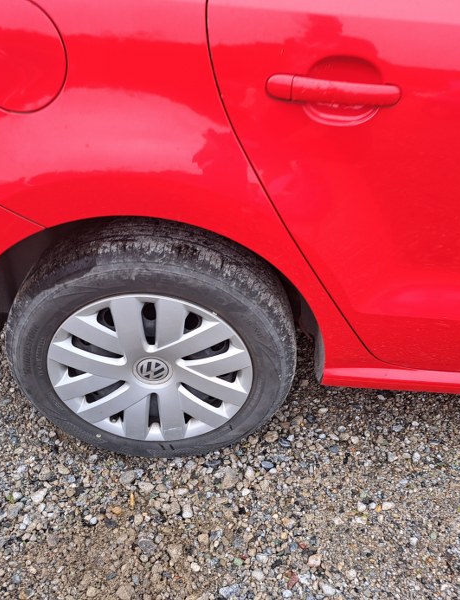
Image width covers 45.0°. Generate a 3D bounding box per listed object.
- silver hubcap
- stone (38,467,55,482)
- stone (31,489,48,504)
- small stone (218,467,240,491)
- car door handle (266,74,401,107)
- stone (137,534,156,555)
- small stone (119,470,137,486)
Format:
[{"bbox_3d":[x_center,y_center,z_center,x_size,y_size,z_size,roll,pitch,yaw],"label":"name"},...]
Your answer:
[{"bbox_3d":[-0.153,0.143,1.109,0.400,0.400,0.050,2,37,-3],"label":"silver hubcap"},{"bbox_3d":[-0.404,0.383,1.224,0.031,0.023,0.030,-6,39,-14],"label":"stone"},{"bbox_3d":[-0.405,0.421,1.192,0.033,0.018,0.024,-30,50,-35],"label":"stone"},{"bbox_3d":[0.000,0.400,1.246,0.037,0.028,0.058,20,40,18],"label":"small stone"},{"bbox_3d":[0.137,-0.281,0.744,0.175,0.031,0.038,3,39,-1],"label":"car door handle"},{"bbox_3d":[-0.167,0.494,1.121,0.037,0.020,0.021,30,46,29],"label":"stone"},{"bbox_3d":[-0.227,0.394,1.229,0.035,0.023,0.030,-23,46,-32],"label":"small stone"}]

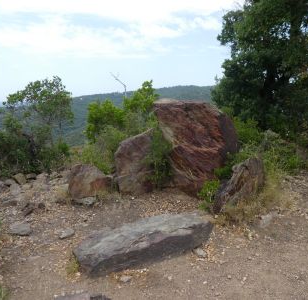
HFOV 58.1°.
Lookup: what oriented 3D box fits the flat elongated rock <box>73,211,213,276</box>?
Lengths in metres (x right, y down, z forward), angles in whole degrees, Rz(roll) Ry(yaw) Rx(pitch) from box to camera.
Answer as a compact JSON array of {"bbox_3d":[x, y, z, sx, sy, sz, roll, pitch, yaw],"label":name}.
[{"bbox_3d":[-0.075,0.949,2.993,1.480,0.240,0.460,-5,11,-25],"label":"flat elongated rock"}]

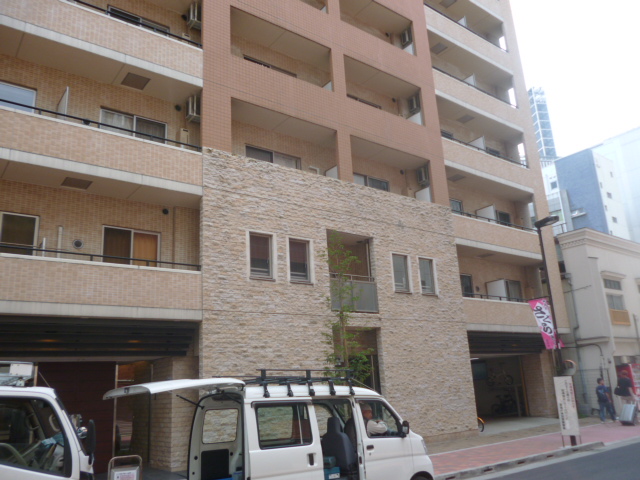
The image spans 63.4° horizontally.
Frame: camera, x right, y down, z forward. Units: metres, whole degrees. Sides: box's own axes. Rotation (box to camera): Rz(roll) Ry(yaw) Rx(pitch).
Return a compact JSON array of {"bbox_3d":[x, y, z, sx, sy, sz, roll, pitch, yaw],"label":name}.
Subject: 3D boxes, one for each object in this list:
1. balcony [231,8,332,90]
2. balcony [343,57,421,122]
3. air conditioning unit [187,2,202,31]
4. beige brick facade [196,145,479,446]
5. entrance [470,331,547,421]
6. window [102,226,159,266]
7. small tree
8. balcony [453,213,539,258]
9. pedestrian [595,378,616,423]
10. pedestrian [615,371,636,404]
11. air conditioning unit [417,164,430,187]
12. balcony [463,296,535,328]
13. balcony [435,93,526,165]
[{"bbox_3d":[-1.373,-5.497,15.868,3.640,1.600,1.100,9,-19,-37],"label":"balcony"},{"bbox_3d":[2.011,-5.019,18.489,3.800,1.567,1.100,9,-19,-37],"label":"balcony"},{"bbox_3d":[-3.327,-6.250,14.643,0.780,0.560,0.300,9,-19,-37],"label":"air conditioning unit"},{"bbox_3d":[0.981,1.957,14.949,9.650,7.580,0.500,9,-19,-37],"label":"beige brick facade"},{"bbox_3d":[6.354,5.008,18.971,4.230,3.130,1.300,9,-19,-37],"label":"entrance"},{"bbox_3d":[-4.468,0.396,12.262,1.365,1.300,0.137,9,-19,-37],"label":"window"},{"bbox_3d":[0.711,2.359,13.426,1.150,5.400,1.150,-3,-15,-1],"label":"small tree"},{"bbox_3d":[6.740,0.054,20.655,5.709,1.172,1.100,9,-19,-37],"label":"balcony"},{"bbox_3d":[9.642,5.449,17.680,0.500,1.420,0.500,9,-19,-37],"label":"pedestrian"},{"bbox_3d":[10.184,5.199,17.299,0.500,1.640,0.550,9,-19,-37],"label":"pedestrian"},{"bbox_3d":[4.007,-2.362,19.401,0.780,0.550,0.300,9,-19,-37],"label":"air conditioning unit"},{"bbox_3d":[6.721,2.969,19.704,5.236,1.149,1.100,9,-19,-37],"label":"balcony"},{"bbox_3d":[6.491,-4.293,21.951,5.950,1.700,1.150,9,-19,-37],"label":"balcony"}]

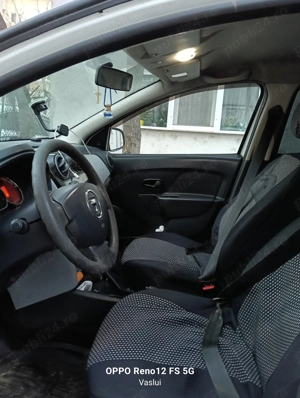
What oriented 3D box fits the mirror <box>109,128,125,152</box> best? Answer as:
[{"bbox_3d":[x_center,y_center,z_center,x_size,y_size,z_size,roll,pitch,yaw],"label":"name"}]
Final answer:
[{"bbox_3d":[-0.238,-0.388,2.060,0.100,0.162,0.200,8,10,24],"label":"mirror"}]

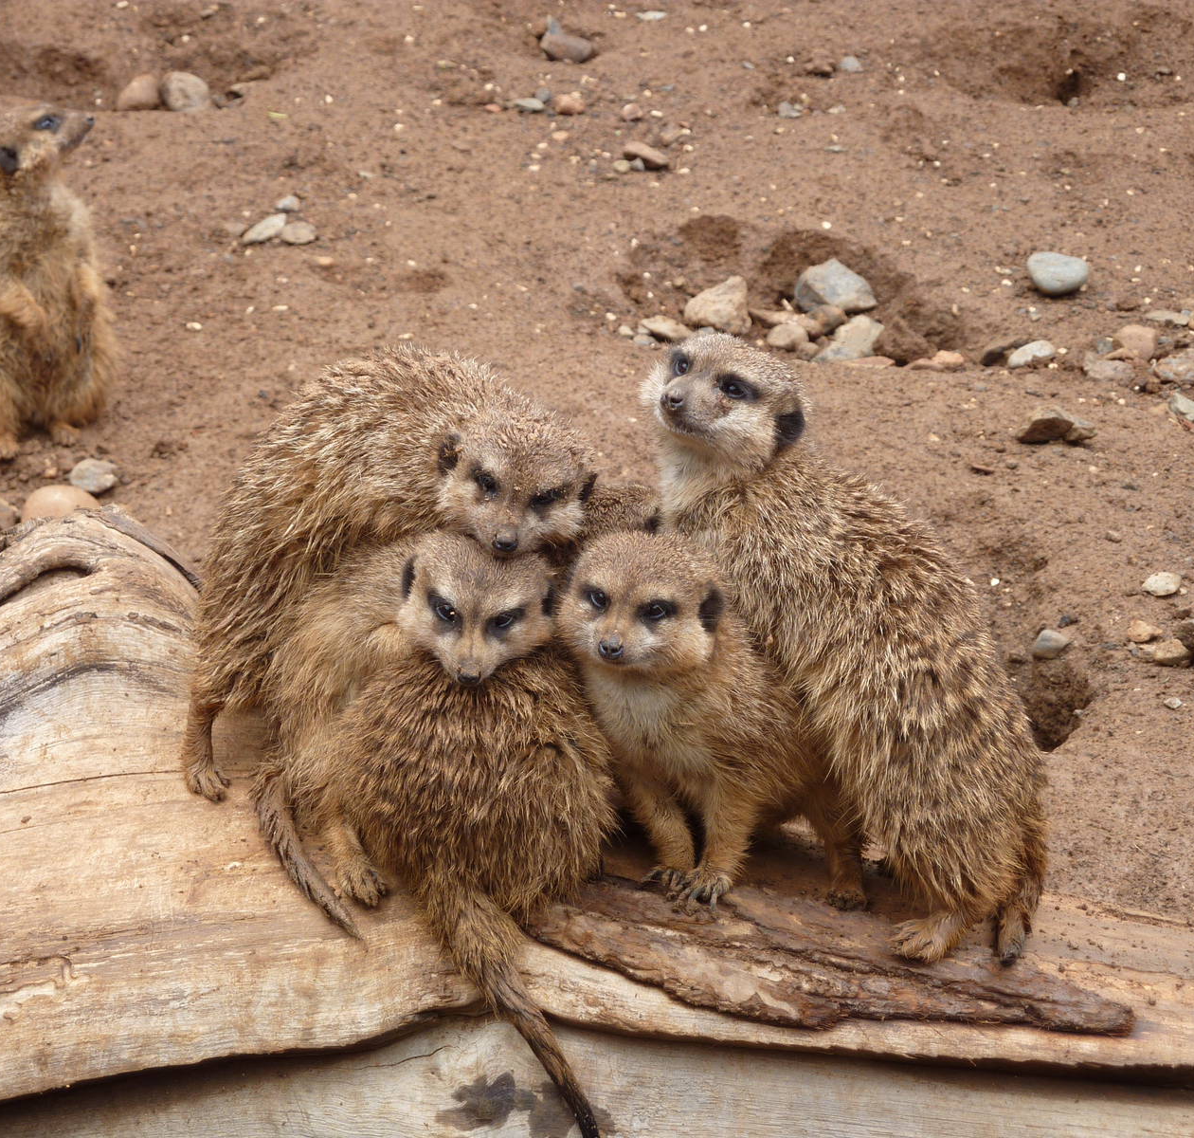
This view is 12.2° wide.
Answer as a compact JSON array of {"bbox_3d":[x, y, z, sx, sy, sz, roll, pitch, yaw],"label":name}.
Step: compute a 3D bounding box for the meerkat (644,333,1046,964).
[{"bbox_3d":[0.107,0.033,2.380,0.165,0.255,0.118,8,24,18],"label":"meerkat"}]

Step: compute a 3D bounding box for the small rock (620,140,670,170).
[{"bbox_3d":[0.037,-0.315,4.275,0.035,0.022,0.027,0,23,0],"label":"small rock"}]

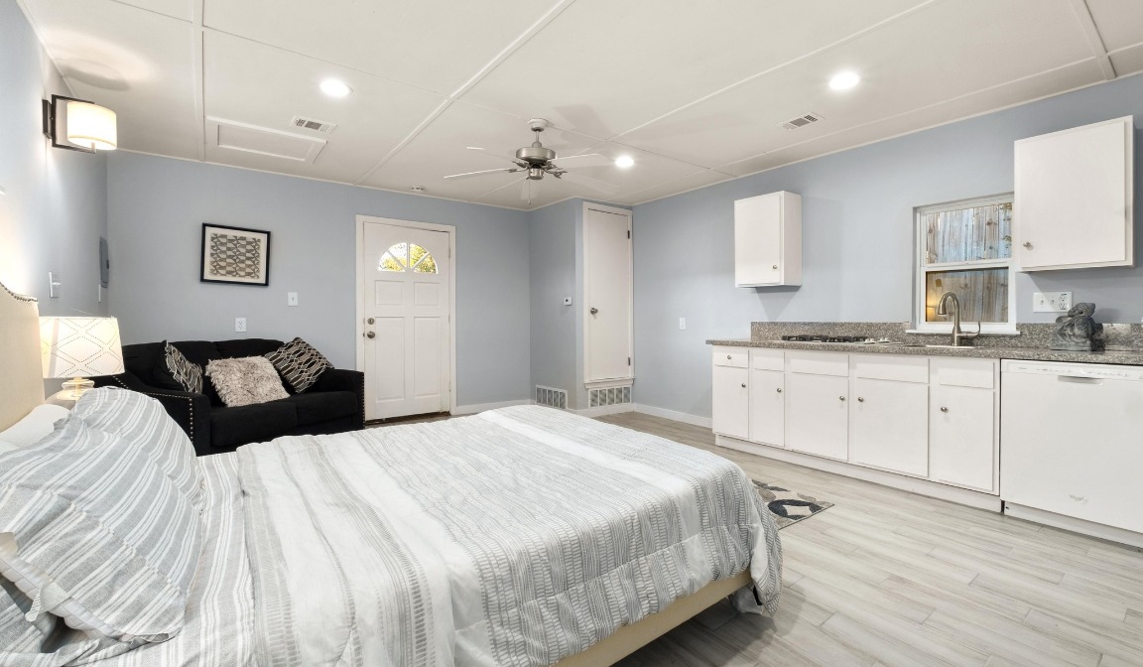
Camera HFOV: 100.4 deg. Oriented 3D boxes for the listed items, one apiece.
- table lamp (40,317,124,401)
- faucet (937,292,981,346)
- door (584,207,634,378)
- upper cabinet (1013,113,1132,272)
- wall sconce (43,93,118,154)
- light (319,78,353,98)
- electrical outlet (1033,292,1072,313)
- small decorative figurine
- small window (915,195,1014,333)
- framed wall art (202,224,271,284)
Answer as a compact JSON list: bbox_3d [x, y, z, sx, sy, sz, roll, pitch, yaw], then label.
[{"bbox_3d":[-2.097,0.178,2.028,0.290,0.500,0.290,-1,2,-37],"label":"table lamp"},{"bbox_3d":[2.487,-0.088,3.052,0.260,0.350,0.165,-2,2,-34],"label":"faucet"},{"bbox_3d":[0.424,-0.440,5.442,0.655,1.940,0.050,-1,2,-37],"label":"door"},{"bbox_3d":[2.814,-0.730,2.667,0.310,0.757,0.450,-1,2,-37],"label":"upper cabinet"},{"bbox_3d":[-2.401,-1.016,2.341,0.245,0.240,0.170,-2,2,-38],"label":"wall sconce"},{"bbox_3d":[-1.339,-1.393,2.706,0.170,0.030,0.170,-2,2,-38],"label":"light"},{"bbox_3d":[2.873,-0.184,2.847,0.015,0.116,0.163,-1,2,-37],"label":"electrical outlet"},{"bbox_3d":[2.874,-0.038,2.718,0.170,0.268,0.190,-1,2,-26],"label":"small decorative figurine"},{"bbox_3d":[2.661,-0.460,3.244,0.080,0.890,0.570,-2,2,-38],"label":"small window"},{"bbox_3d":[-2.867,-0.663,4.086,0.485,0.482,0.030,-2,2,-38],"label":"framed wall art"}]

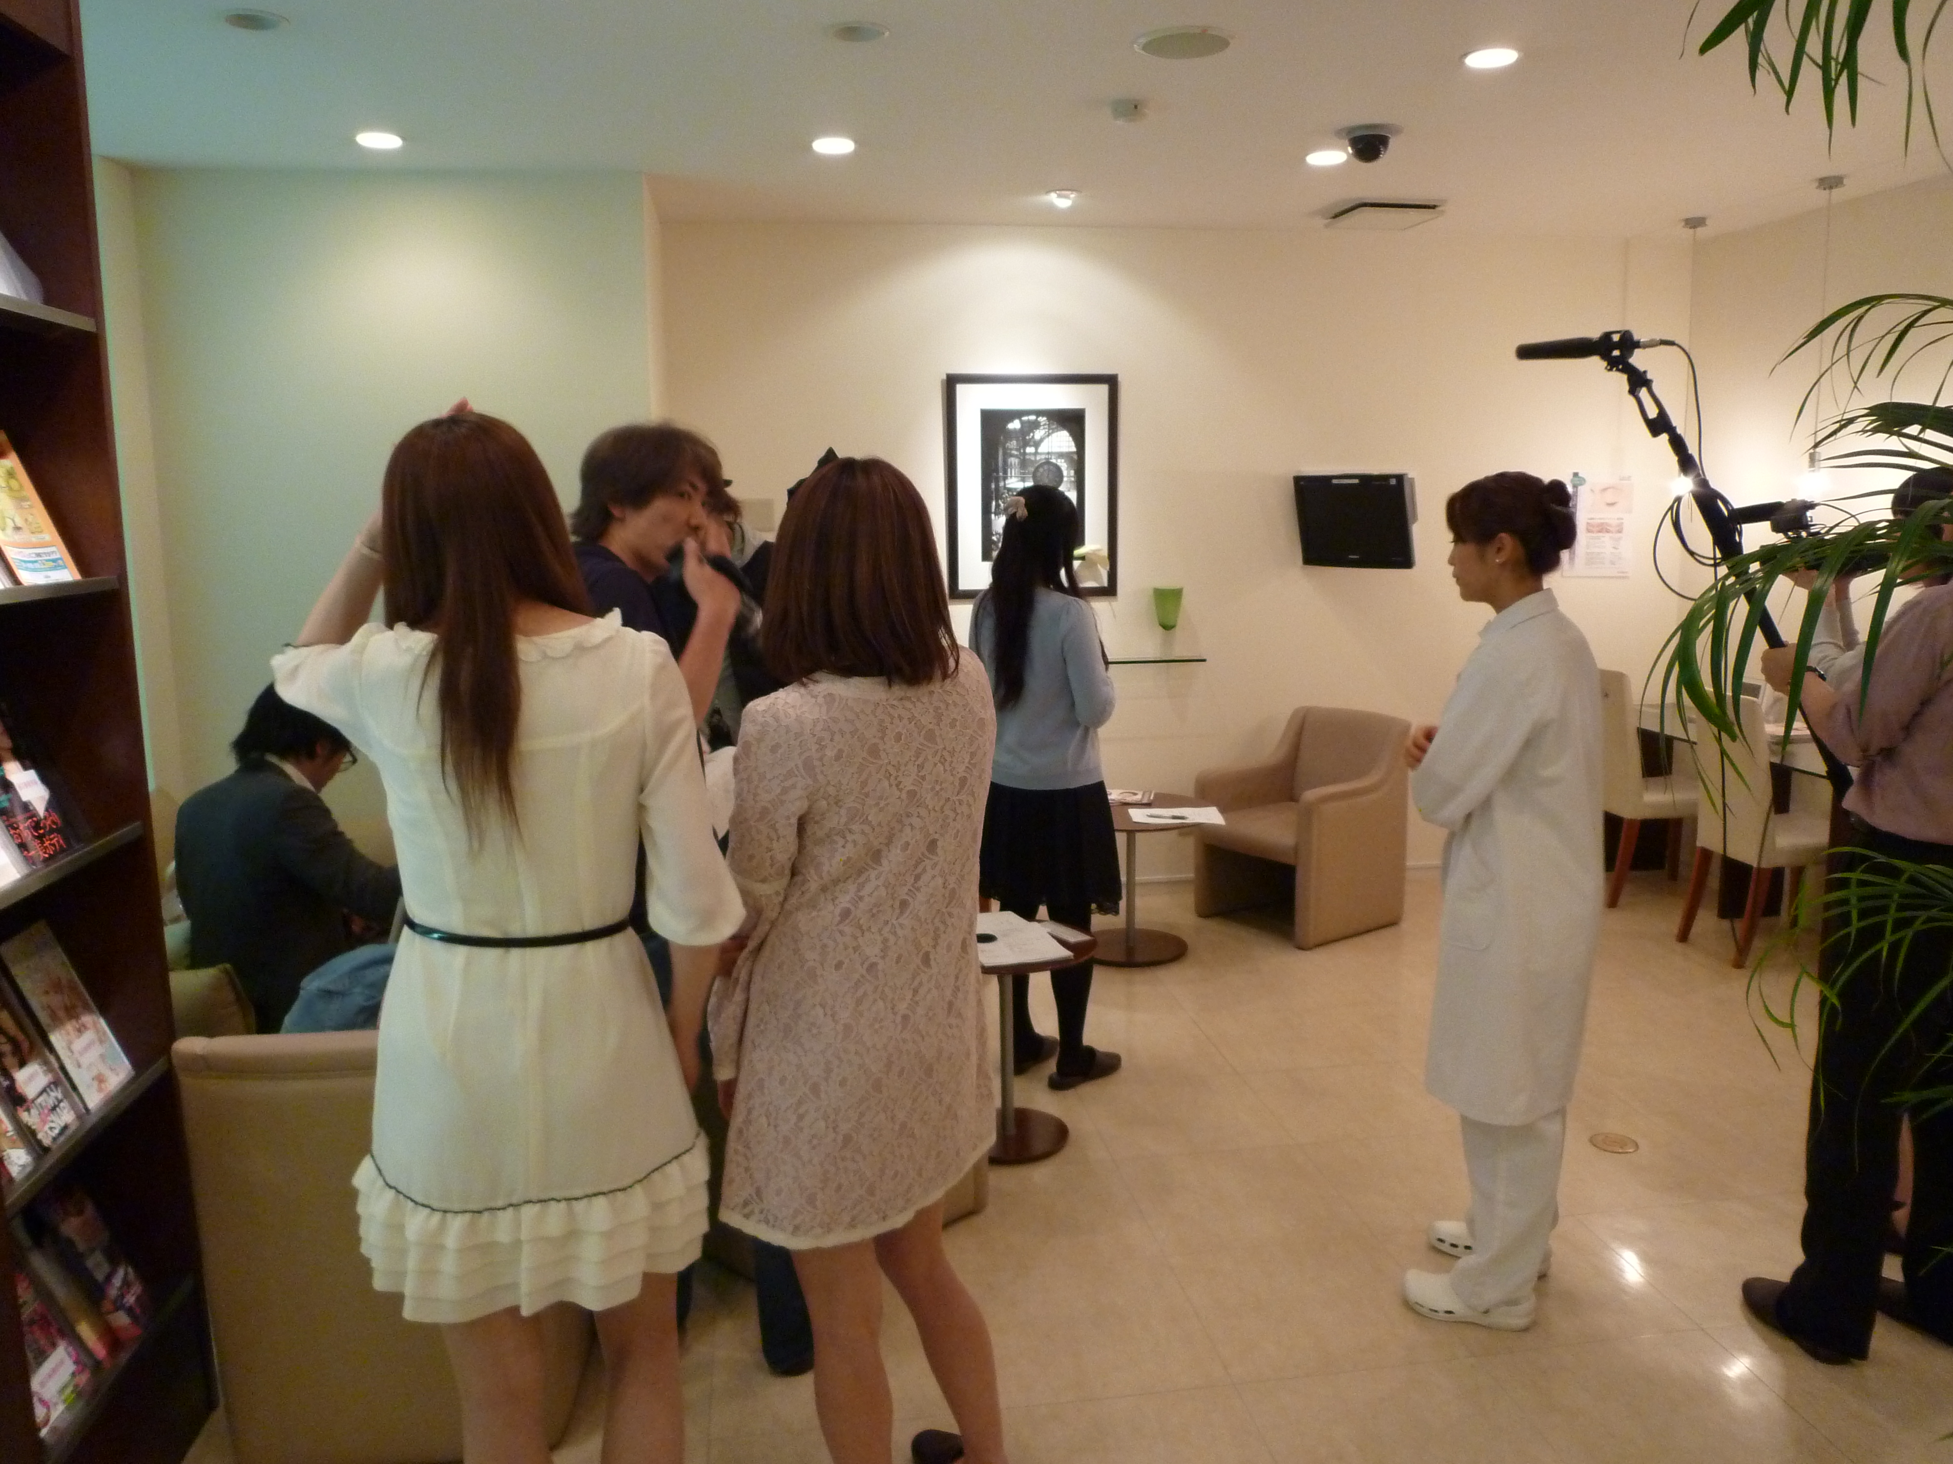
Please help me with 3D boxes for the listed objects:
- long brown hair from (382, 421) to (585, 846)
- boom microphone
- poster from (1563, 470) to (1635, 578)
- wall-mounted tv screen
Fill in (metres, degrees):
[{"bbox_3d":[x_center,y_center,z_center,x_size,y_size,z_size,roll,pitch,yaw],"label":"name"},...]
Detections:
[{"bbox_3d":[-0.517,-0.112,1.510,0.215,0.450,0.210,-3,9,-16],"label":"long brown hair"},{"bbox_3d":[1.161,-0.727,2.650,0.300,0.057,0.053,3,9,37],"label":"boom microphone"},{"bbox_3d":[2.520,-0.837,5.710,0.297,0.420,0.010,-2,9,-8],"label":"poster"},{"bbox_3d":[1.514,-0.848,5.607,0.465,0.376,0.080,6,28,39],"label":"wall-mounted tv screen"}]

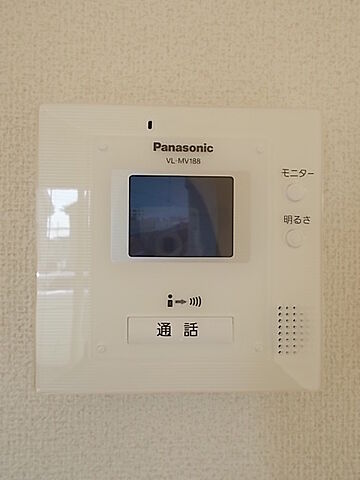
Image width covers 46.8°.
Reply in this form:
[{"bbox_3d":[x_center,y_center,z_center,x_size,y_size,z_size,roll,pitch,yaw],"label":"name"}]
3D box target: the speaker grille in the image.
[{"bbox_3d":[0.057,0.045,0.212,0.015,0.025,0.003,0,0,-2],"label":"speaker grille"}]

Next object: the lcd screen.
[{"bbox_3d":[0.001,-0.012,0.211,0.053,0.041,0.004,0,0,-2],"label":"lcd screen"}]

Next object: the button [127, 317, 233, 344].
[{"bbox_3d":[0.000,0.046,0.210,0.054,0.014,0.004,0,0,-2],"label":"button"}]

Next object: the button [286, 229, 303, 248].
[{"bbox_3d":[0.058,-0.001,0.212,0.009,0.010,0.004,0,0,-2],"label":"button"}]

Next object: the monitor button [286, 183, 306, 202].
[{"bbox_3d":[0.059,-0.024,0.212,0.009,0.009,0.004,0,0,-2],"label":"monitor button"}]

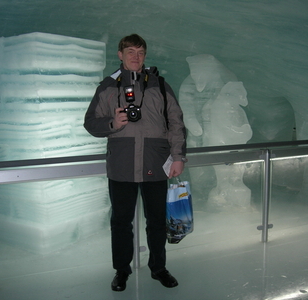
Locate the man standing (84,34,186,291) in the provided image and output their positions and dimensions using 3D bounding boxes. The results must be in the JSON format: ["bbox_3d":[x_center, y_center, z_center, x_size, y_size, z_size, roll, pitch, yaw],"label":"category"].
[{"bbox_3d":[-0.135,0.099,3.187,0.740,1.800,0.480,-1,9,-4],"label":"man standing"}]

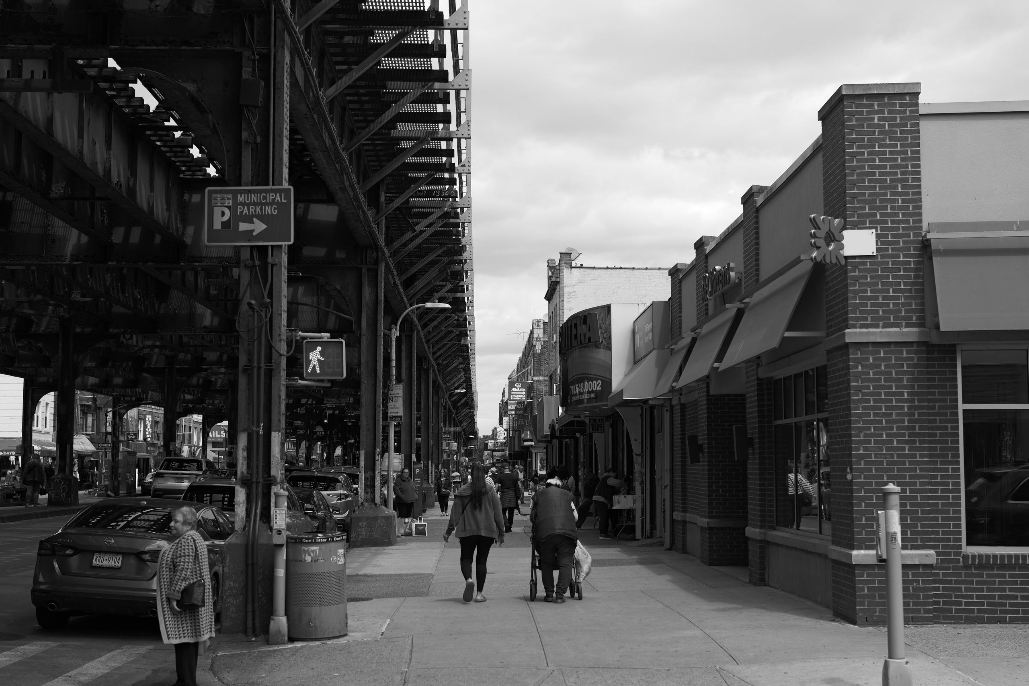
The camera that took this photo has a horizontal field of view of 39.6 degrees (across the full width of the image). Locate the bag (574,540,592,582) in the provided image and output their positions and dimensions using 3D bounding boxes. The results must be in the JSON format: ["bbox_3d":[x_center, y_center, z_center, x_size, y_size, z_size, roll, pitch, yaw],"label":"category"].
[{"bbox_3d":[0.810,2.601,17.041,0.260,0.500,0.220,0,-5,-2],"label":"bag"}]

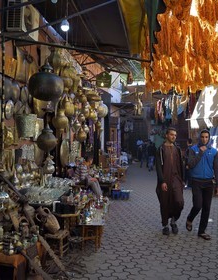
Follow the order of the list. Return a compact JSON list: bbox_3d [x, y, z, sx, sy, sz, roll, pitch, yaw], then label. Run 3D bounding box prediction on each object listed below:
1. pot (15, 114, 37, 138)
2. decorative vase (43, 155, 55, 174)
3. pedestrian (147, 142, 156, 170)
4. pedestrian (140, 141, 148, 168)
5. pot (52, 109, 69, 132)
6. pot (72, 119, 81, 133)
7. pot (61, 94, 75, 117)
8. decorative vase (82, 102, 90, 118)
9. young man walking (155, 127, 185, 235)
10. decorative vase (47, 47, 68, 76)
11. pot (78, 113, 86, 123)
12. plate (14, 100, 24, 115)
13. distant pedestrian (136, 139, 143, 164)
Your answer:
[{"bbox_3d":[-1.339,-0.224,5.300,0.345,0.370,0.345,0,-1,0],"label":"pot"},{"bbox_3d":[-0.865,0.356,4.750,0.170,0.285,0.175,0,-1,0],"label":"decorative vase"},{"bbox_3d":[2.377,0.878,18.200,0.480,1.700,0.420,0,-1,3],"label":"pedestrian"},{"bbox_3d":[2.098,0.875,19.300,0.500,1.670,0.400,0,0,6],"label":"pedestrian"},{"bbox_3d":[-0.728,-0.293,4.900,0.260,0.360,0.260,0,-1,-6],"label":"pot"},{"bbox_3d":[-0.567,-0.253,5.700,0.170,0.240,0.160,0,-1,-6],"label":"pot"},{"bbox_3d":[-0.686,-0.583,5.600,0.200,0.360,0.200,0,0,10],"label":"pot"},{"bbox_3d":[-0.489,-0.614,6.800,0.162,0.323,0.162,0,-1,7],"label":"decorative vase"},{"bbox_3d":[1.009,0.673,5.360,0.520,1.750,0.420,0,-1,-6],"label":"young man walking"},{"bbox_3d":[-0.764,-1.161,4.800,0.230,0.420,0.230,0,0,10],"label":"decorative vase"},{"bbox_3d":[-0.497,-0.406,5.900,0.140,0.180,0.135,0,-1,-6],"label":"pot"},{"bbox_3d":[-1.590,-0.567,5.750,0.030,0.240,0.240,0,0,16],"label":"plate"},{"bbox_3d":[1.965,0.811,20.700,0.500,1.680,0.400,0,0,6],"label":"distant pedestrian"}]

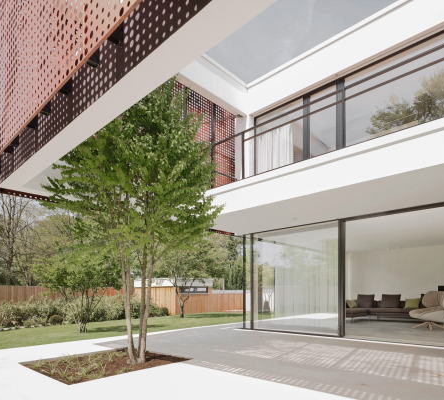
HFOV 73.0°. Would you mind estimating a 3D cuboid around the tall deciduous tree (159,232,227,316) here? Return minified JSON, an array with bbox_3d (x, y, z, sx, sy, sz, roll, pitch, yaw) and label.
[{"bbox_3d":[-1.280,3.550,14.100,3.200,4.050,3.100,0,0,0],"label":"tall deciduous tree"}]

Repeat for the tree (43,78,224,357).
[{"bbox_3d":[-1.350,0.320,4.500,2.600,4.250,2.500,0,0,0],"label":"tree"}]

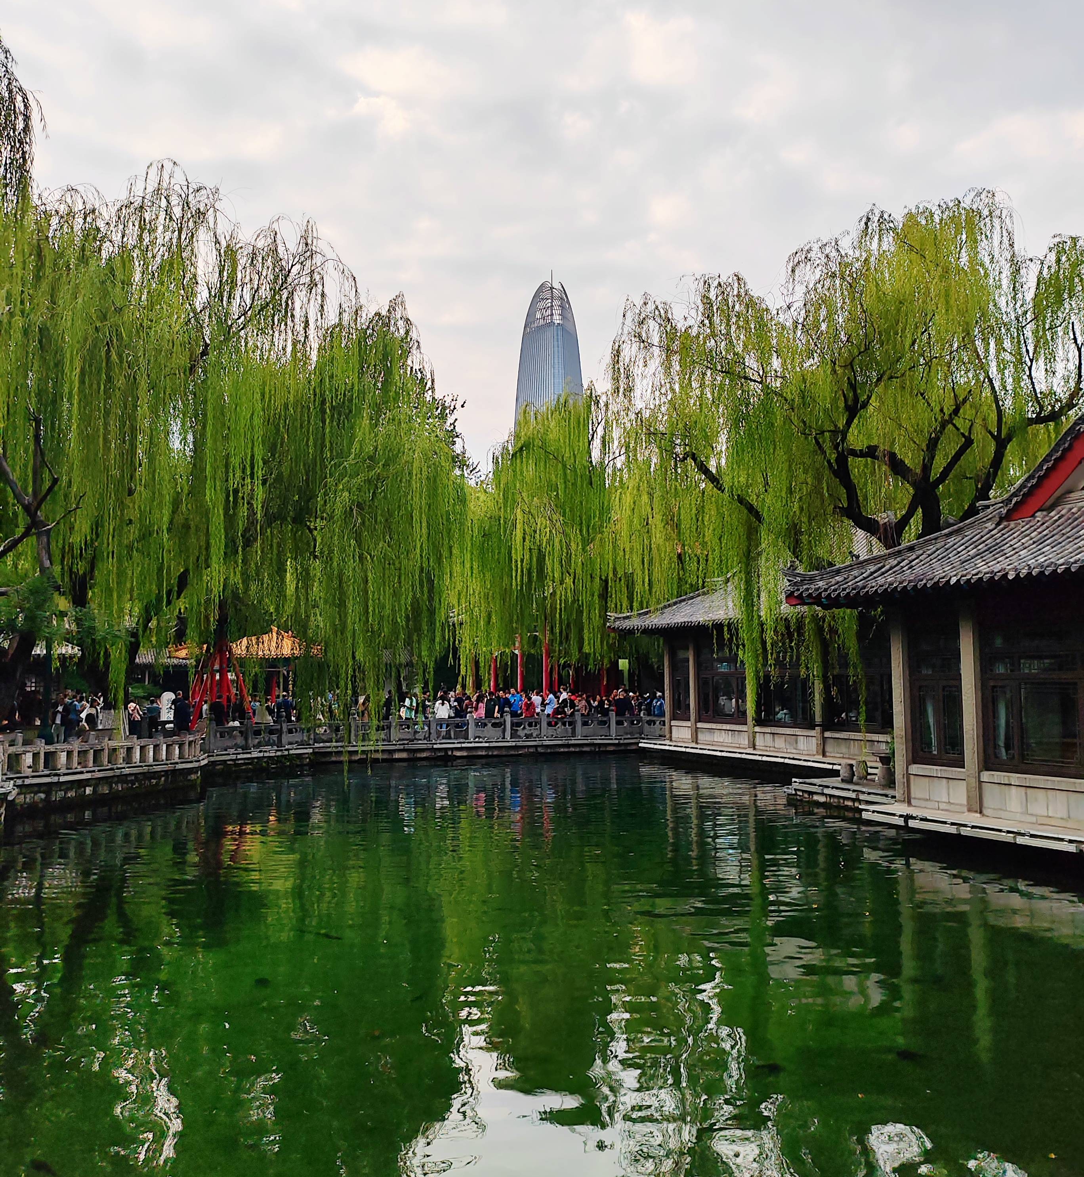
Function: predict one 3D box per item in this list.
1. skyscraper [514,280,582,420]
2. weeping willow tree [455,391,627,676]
[{"bbox_3d":[7.160,-82.491,839.053,46.000,301.000,46.000,-3,-5,29],"label":"skyscraper"},{"bbox_3d":[0.023,-1.276,46.243,7.600,14.000,7.200,-1,-5,0],"label":"weeping willow tree"}]

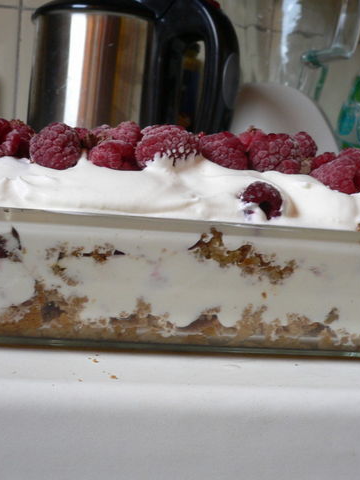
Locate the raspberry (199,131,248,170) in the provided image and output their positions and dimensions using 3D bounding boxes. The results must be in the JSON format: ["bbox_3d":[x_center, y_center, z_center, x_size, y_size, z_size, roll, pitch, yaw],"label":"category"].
[{"bbox_3d":[0.019,-0.039,0.287,0.021,0.018,0.021,3,3,-6],"label":"raspberry"}]

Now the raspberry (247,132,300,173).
[{"bbox_3d":[0.042,-0.039,0.291,0.021,0.019,0.021,3,3,-6],"label":"raspberry"}]

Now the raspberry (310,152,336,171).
[{"bbox_3d":[0.073,-0.034,0.312,0.020,0.018,0.020,3,3,-6],"label":"raspberry"}]

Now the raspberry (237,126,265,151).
[{"bbox_3d":[0.036,-0.050,0.325,0.021,0.018,0.021,3,1,-6],"label":"raspberry"}]

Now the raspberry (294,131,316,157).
[{"bbox_3d":[0.056,-0.043,0.308,0.019,0.019,0.019,3,3,-6],"label":"raspberry"}]

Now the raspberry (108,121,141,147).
[{"bbox_3d":[-0.027,-0.050,0.312,0.021,0.018,0.021,3,1,-6],"label":"raspberry"}]

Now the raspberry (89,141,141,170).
[{"bbox_3d":[-0.029,-0.037,0.287,0.024,0.015,0.021,3,1,-6],"label":"raspberry"}]

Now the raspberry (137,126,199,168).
[{"bbox_3d":[-0.006,-0.042,0.288,0.028,0.020,0.022,3,1,-6],"label":"raspberry"}]

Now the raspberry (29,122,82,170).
[{"bbox_3d":[-0.055,-0.042,0.287,0.023,0.021,0.023,3,1,-6],"label":"raspberry"}]

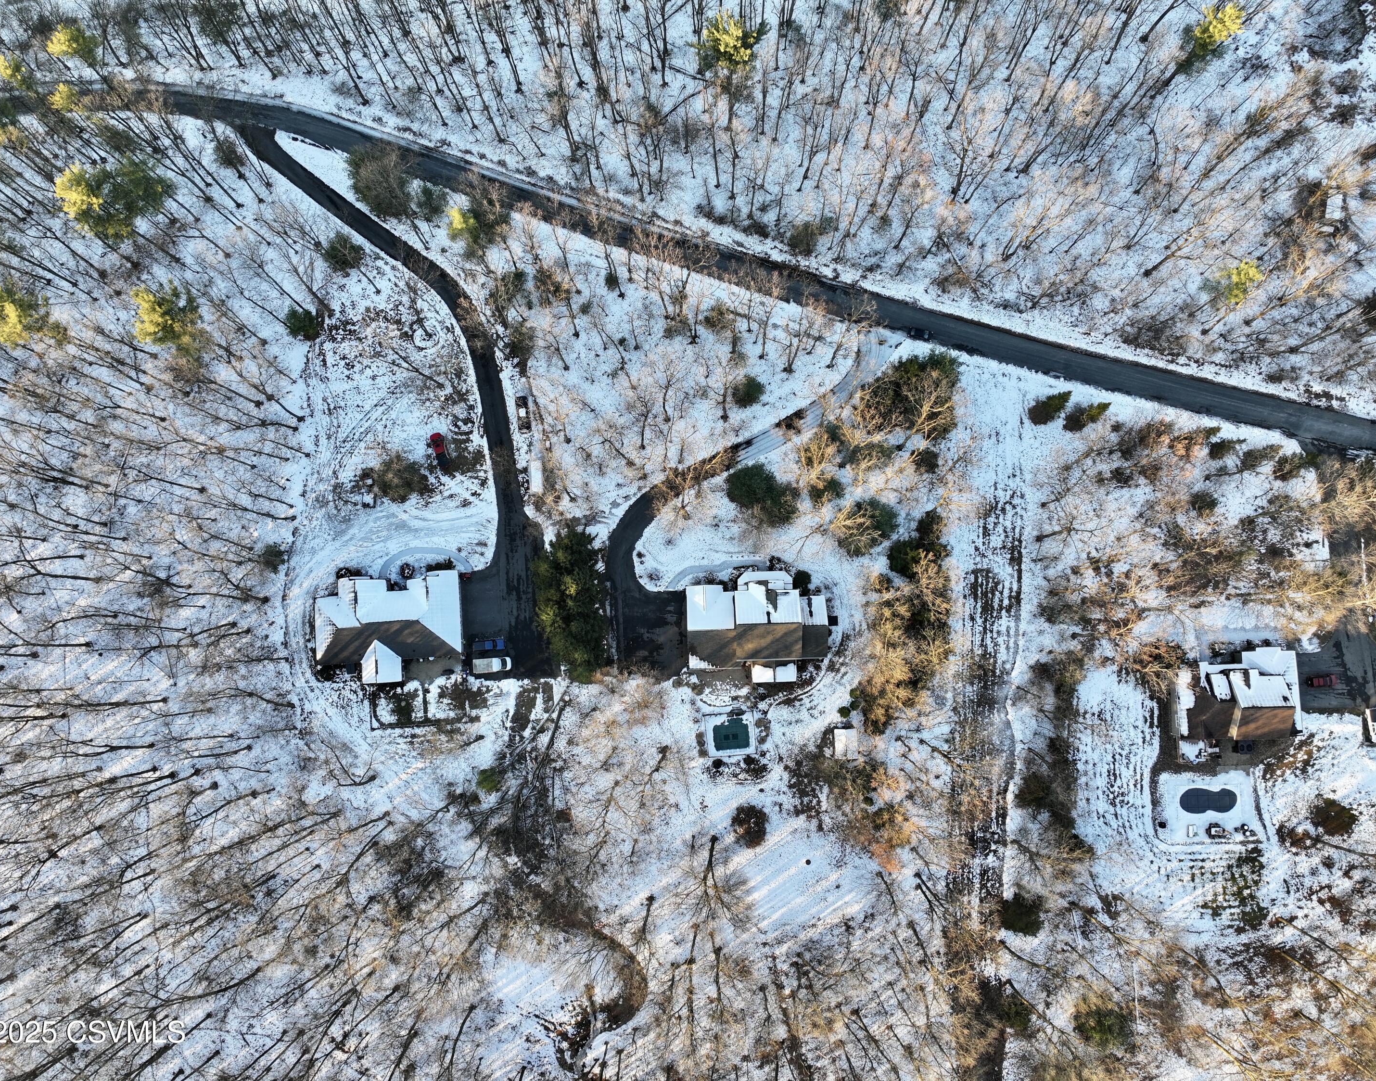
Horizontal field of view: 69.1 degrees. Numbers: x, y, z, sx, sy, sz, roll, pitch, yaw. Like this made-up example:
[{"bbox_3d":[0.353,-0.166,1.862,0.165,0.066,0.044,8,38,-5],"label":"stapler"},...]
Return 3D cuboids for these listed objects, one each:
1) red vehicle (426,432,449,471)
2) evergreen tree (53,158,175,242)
[{"bbox_3d":[-39.160,-14.070,157.460,1.950,1.800,5.700,-19,85,-1],"label":"red vehicle"},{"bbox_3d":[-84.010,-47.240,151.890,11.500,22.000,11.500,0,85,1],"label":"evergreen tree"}]

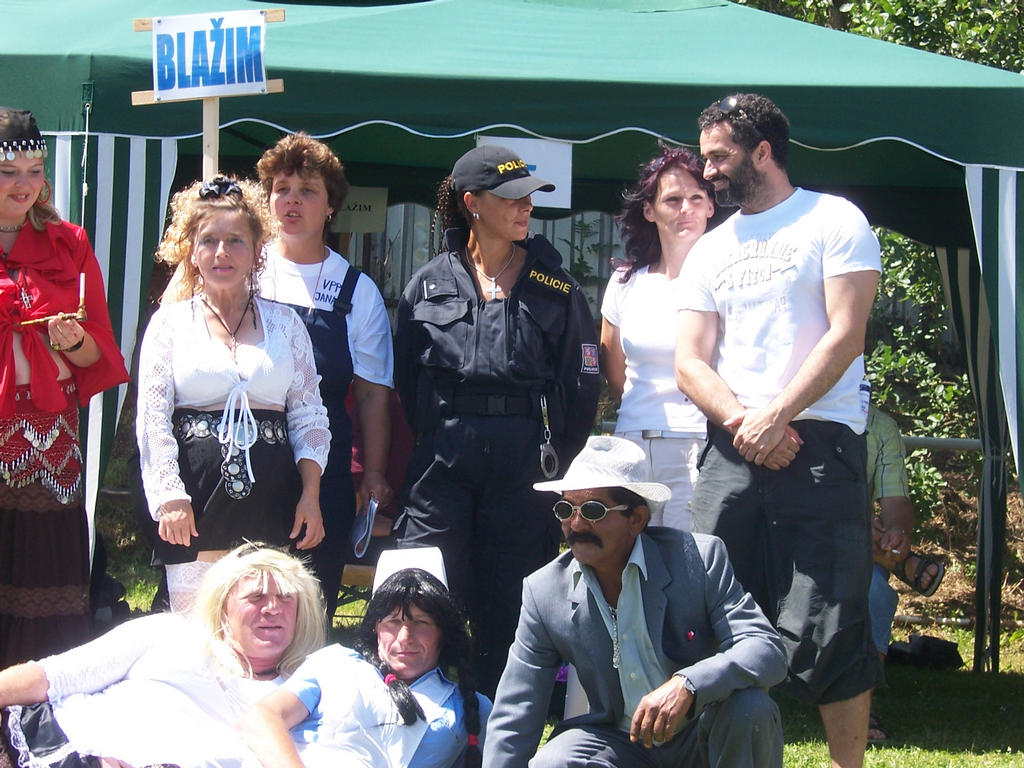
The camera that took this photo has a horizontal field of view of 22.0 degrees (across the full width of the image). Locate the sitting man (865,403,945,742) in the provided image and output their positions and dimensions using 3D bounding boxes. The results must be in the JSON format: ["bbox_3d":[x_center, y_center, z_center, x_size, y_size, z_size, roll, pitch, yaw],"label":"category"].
[{"bbox_3d":[0.980,0.440,7.950,0.650,1.280,0.800,0,2,-7],"label":"sitting man"}]

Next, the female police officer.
[{"bbox_3d":[-0.040,0.245,6.800,0.530,1.710,0.350,0,2,-1],"label":"female police officer"}]

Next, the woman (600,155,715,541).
[{"bbox_3d":[0.410,0.220,7.000,0.450,1.690,0.300,0,2,10],"label":"woman"}]

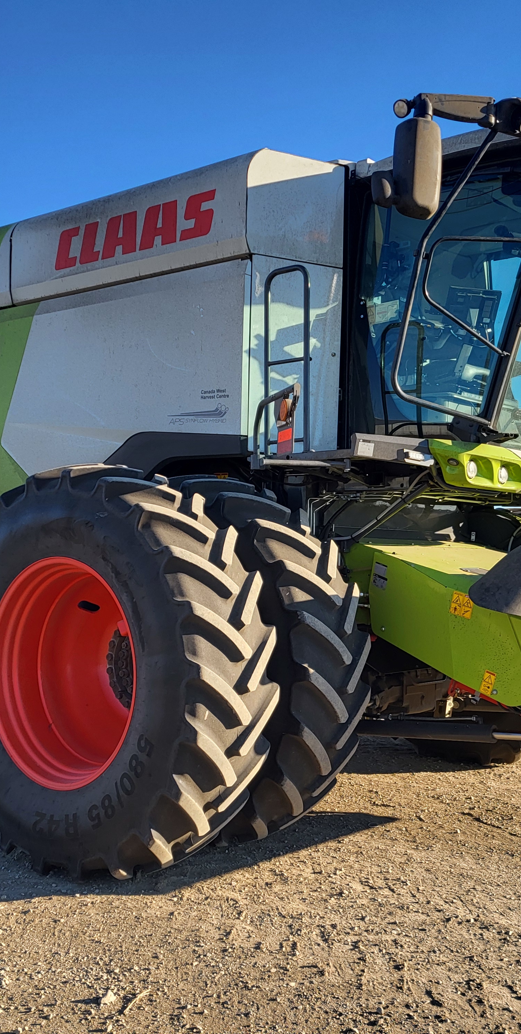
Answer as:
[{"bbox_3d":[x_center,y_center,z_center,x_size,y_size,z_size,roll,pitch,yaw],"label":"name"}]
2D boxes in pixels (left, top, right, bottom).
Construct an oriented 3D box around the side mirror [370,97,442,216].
[{"bbox_3d":[0.717,-1.747,5.050,0.310,0.560,0.150,2,-3,-22],"label":"side mirror"}]

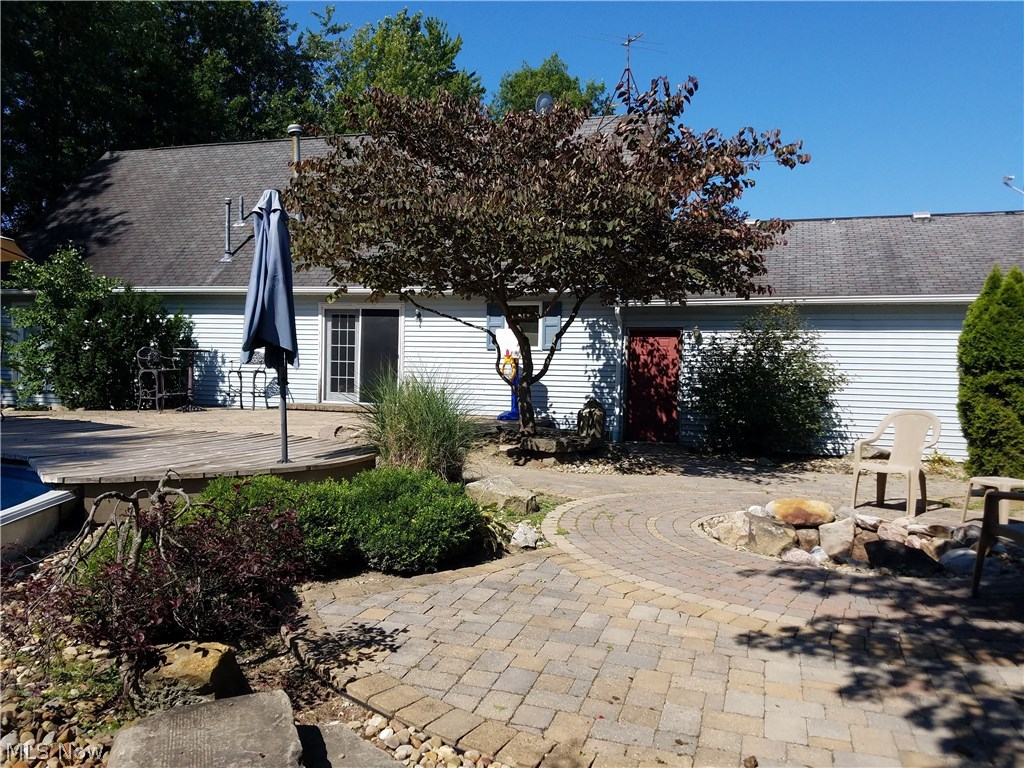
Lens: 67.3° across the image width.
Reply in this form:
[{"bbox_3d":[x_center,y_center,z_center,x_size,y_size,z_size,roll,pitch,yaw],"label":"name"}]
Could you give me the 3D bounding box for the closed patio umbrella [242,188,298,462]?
[{"bbox_3d":[-2.248,-0.563,7.220,0.500,2.520,0.480,-3,1,-18],"label":"closed patio umbrella"}]

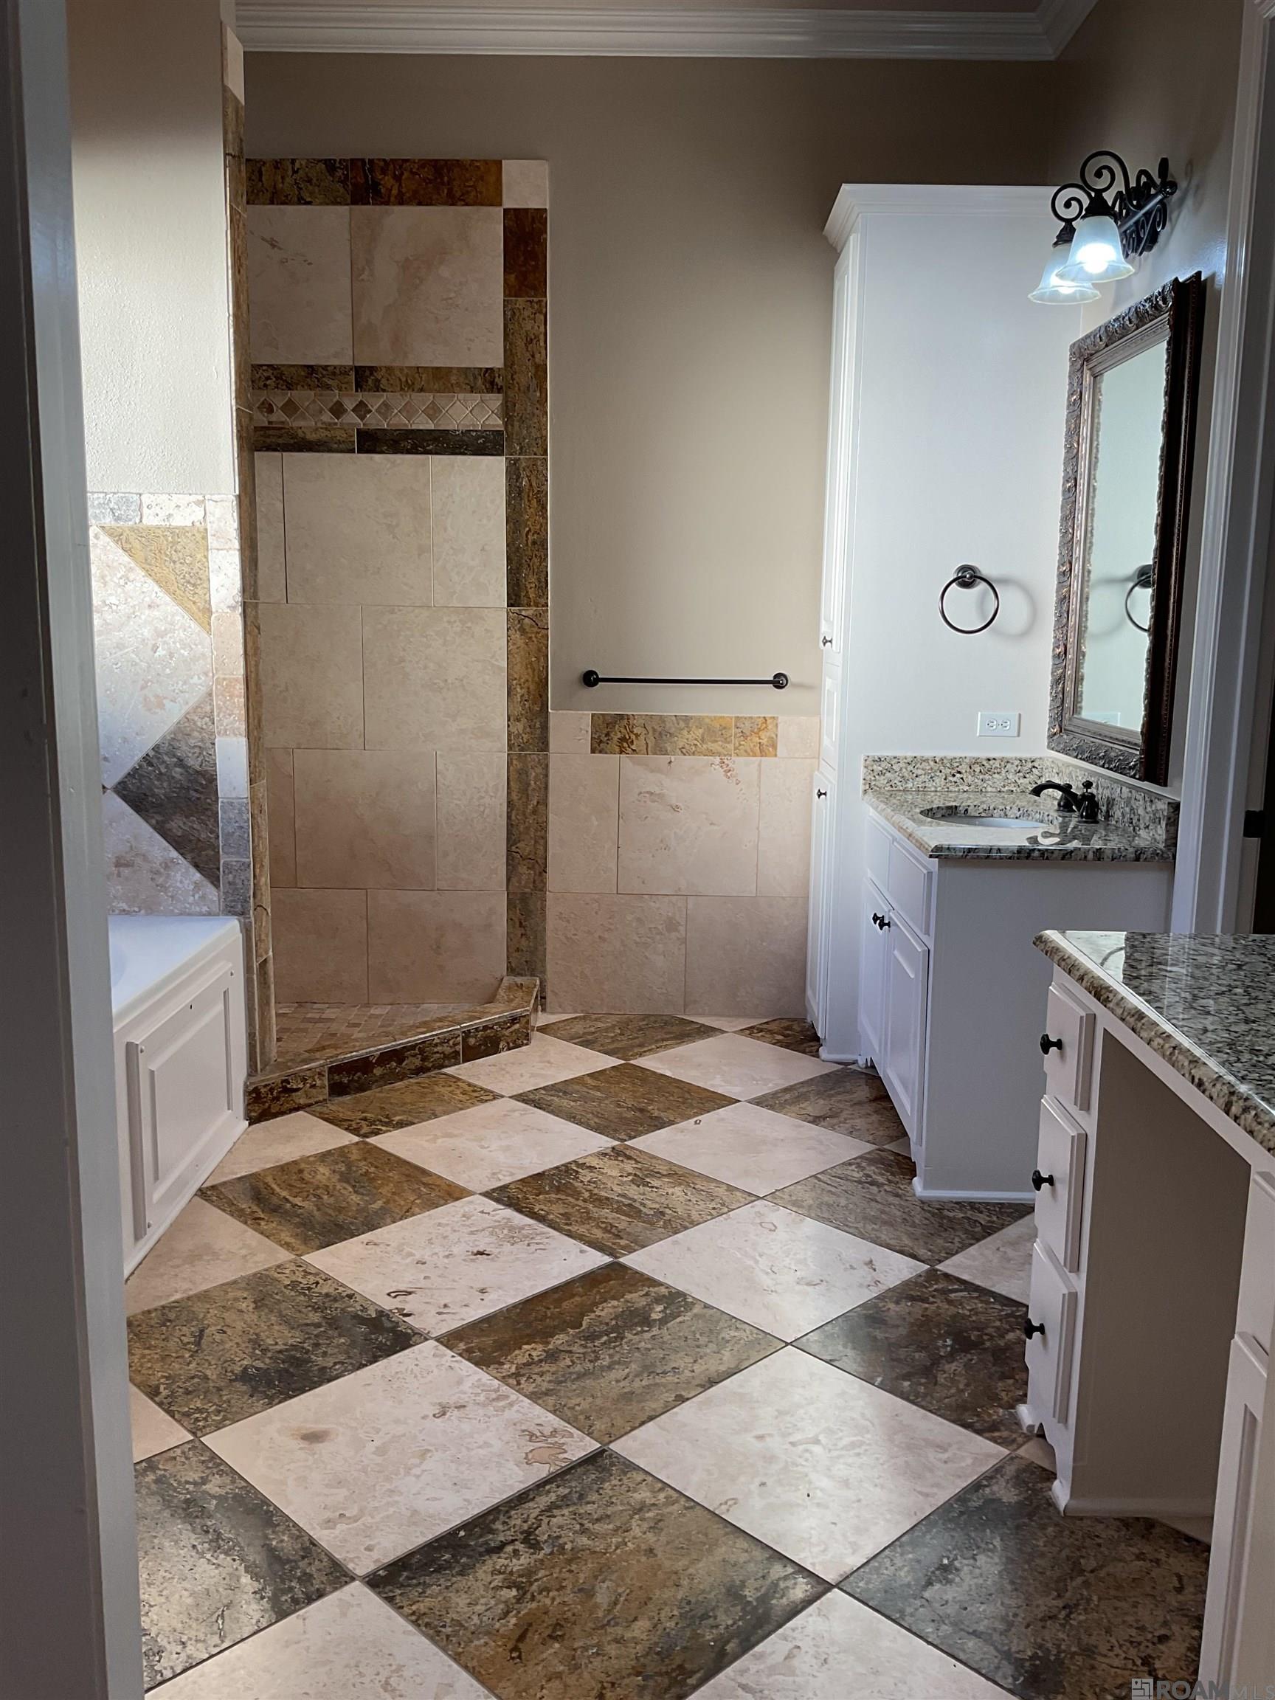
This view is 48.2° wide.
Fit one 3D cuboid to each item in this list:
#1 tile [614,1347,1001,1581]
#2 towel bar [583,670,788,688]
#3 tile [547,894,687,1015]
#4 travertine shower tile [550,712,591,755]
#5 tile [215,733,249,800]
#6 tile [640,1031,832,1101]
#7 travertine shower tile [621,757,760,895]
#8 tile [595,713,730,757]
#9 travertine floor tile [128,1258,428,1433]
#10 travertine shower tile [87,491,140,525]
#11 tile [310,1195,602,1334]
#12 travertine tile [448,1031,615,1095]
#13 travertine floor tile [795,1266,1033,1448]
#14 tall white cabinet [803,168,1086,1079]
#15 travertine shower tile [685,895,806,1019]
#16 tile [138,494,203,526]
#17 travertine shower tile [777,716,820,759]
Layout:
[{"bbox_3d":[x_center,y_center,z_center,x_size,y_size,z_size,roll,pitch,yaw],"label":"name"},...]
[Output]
[{"bbox_3d":[0.273,0.962,2.273,0.457,0.013,0.457,-9,13,-44],"label":"tile"},{"bbox_3d":[0.150,-0.533,4.472,0.650,0.055,0.075,1,10,1],"label":"towel bar"},{"bbox_3d":[-0.065,0.343,4.668,0.447,0.404,0.012,1,10,1],"label":"tile"},{"bbox_3d":[-0.216,-0.375,4.550,0.129,0.128,0.013,1,10,1],"label":"travertine shower tile"},{"bbox_3d":[-1.015,-0.205,3.578,0.076,0.148,0.013,1,10,1],"label":"tile"},{"bbox_3d":[0.295,0.638,4.204,0.457,0.012,0.457,-9,13,-44],"label":"tile"},{"bbox_3d":[0.166,-0.079,4.591,0.455,0.455,0.013,1,10,1],"label":"travertine shower tile"},{"bbox_3d":[0.081,-0.365,4.546,0.452,0.133,0.012,1,10,1],"label":"tile"},{"bbox_3d":[-0.699,0.897,2.609,0.457,0.012,0.457,-9,13,-44],"label":"travertine floor tile"},{"bbox_3d":[-1.287,-0.831,3.478,0.152,0.074,0.013,1,10,1],"label":"travertine shower tile"},{"bbox_3d":[-0.370,0.847,2.927,0.457,0.012,0.457,-9,13,-44],"label":"tile"},{"bbox_3d":[-0.353,0.627,4.199,0.457,0.013,0.457,-9,13,-44],"label":"travertine tile"},{"bbox_3d":[0.602,0.912,2.590,0.457,0.013,0.457,-9,13,-44],"label":"travertine floor tile"},{"bbox_3d":[0.869,-0.604,4.221,0.664,2.433,0.508,1,10,1],"label":"tall white cabinet"},{"bbox_3d":[0.364,0.348,4.662,0.406,0.404,0.012,1,10,1],"label":"travertine shower tile"},{"bbox_3d":[-1.130,-0.829,3.475,0.155,0.074,0.013,1,10,1],"label":"tile"},{"bbox_3d":[0.515,-0.359,4.540,0.130,0.133,0.012,1,10,1],"label":"travertine shower tile"}]

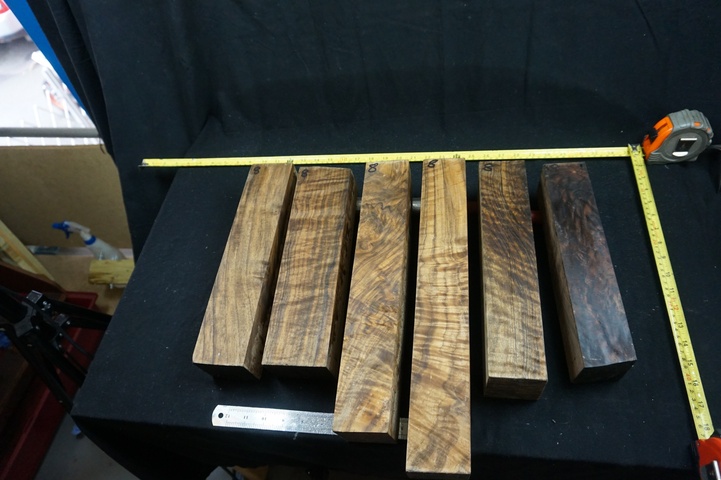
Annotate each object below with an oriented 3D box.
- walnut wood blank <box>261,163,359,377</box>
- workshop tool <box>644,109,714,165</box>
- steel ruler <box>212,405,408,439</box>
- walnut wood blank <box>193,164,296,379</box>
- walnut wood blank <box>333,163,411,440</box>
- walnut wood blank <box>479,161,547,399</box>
[{"bbox_3d":[-0.062,0.039,0.697,0.081,0.068,0.312,0,59,10],"label":"walnut wood blank"},{"bbox_3d":[0.501,-0.159,0.751,0.081,0.076,0.040,0,55,10],"label":"workshop tool"},{"bbox_3d":[-0.038,0.236,0.606,0.318,0.001,0.026,0,55,10],"label":"steel ruler"},{"bbox_3d":[-0.158,0.035,0.723,0.070,0.062,0.331,0,58,11],"label":"walnut wood blank"},{"bbox_3d":[0.028,0.065,0.662,0.062,0.069,0.392,-1,58,13],"label":"walnut wood blank"},{"bbox_3d":[0.199,0.040,0.652,0.063,0.074,0.324,0,57,11],"label":"walnut wood blank"}]

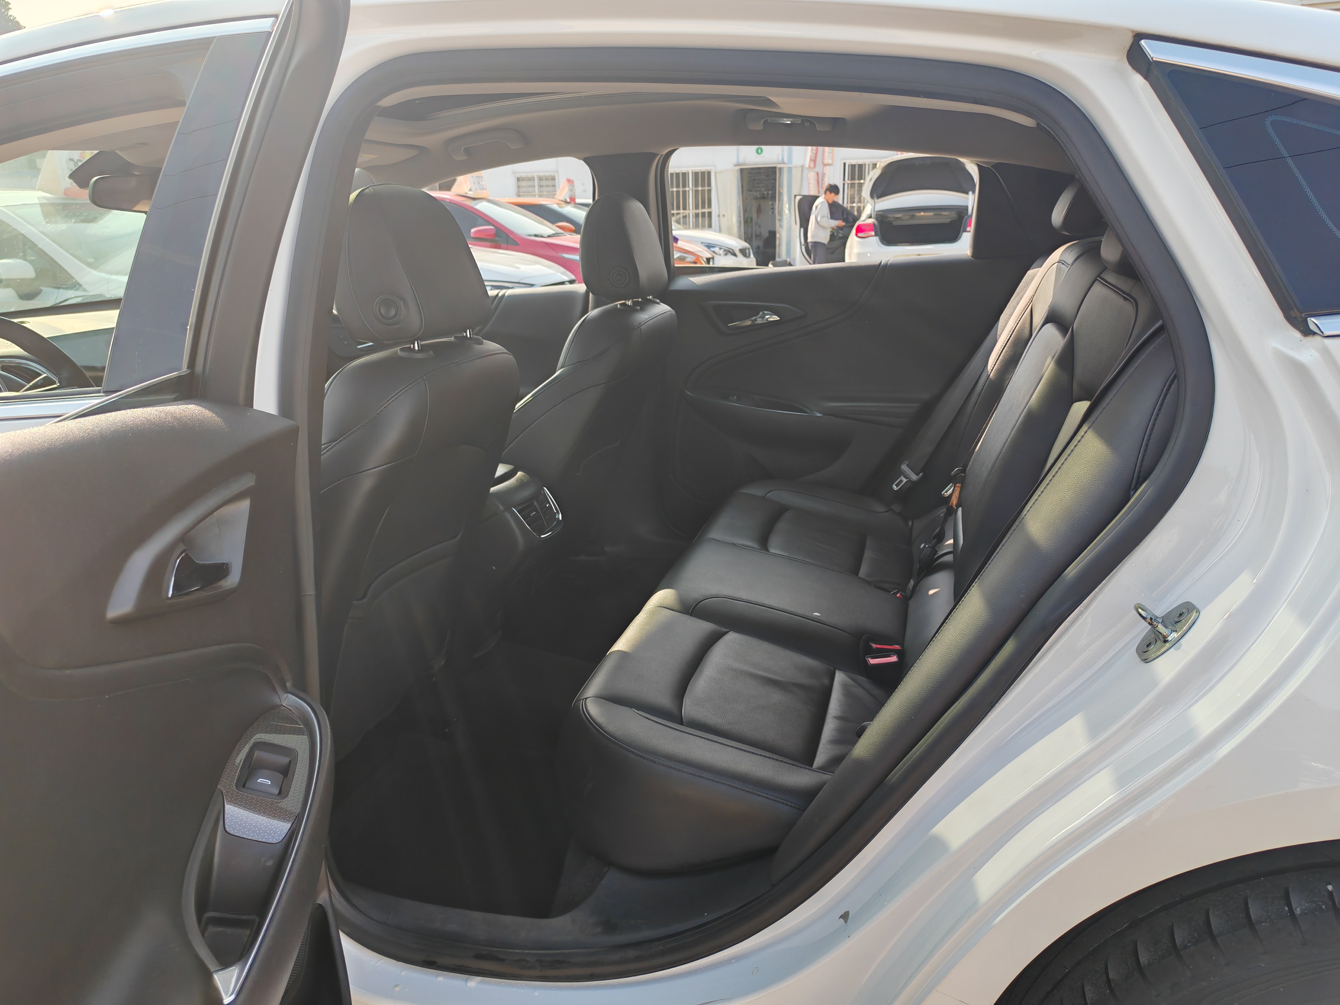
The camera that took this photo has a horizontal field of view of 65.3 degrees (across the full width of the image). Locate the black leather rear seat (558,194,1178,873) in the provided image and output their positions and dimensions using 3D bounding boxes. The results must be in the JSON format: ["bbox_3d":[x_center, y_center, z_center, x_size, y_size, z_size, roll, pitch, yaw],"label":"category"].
[{"bbox_3d":[0.403,-0.099,1.735,0.810,0.860,1.340,4,15,13],"label":"black leather rear seat"}]

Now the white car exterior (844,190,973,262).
[{"bbox_3d":[3.533,-3.575,14.600,1.850,1.470,4.750,4,15,13],"label":"white car exterior"}]

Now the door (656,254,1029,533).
[{"bbox_3d":[0.396,-0.213,2.462,0.880,0.670,0.130,4,15,13],"label":"door"}]

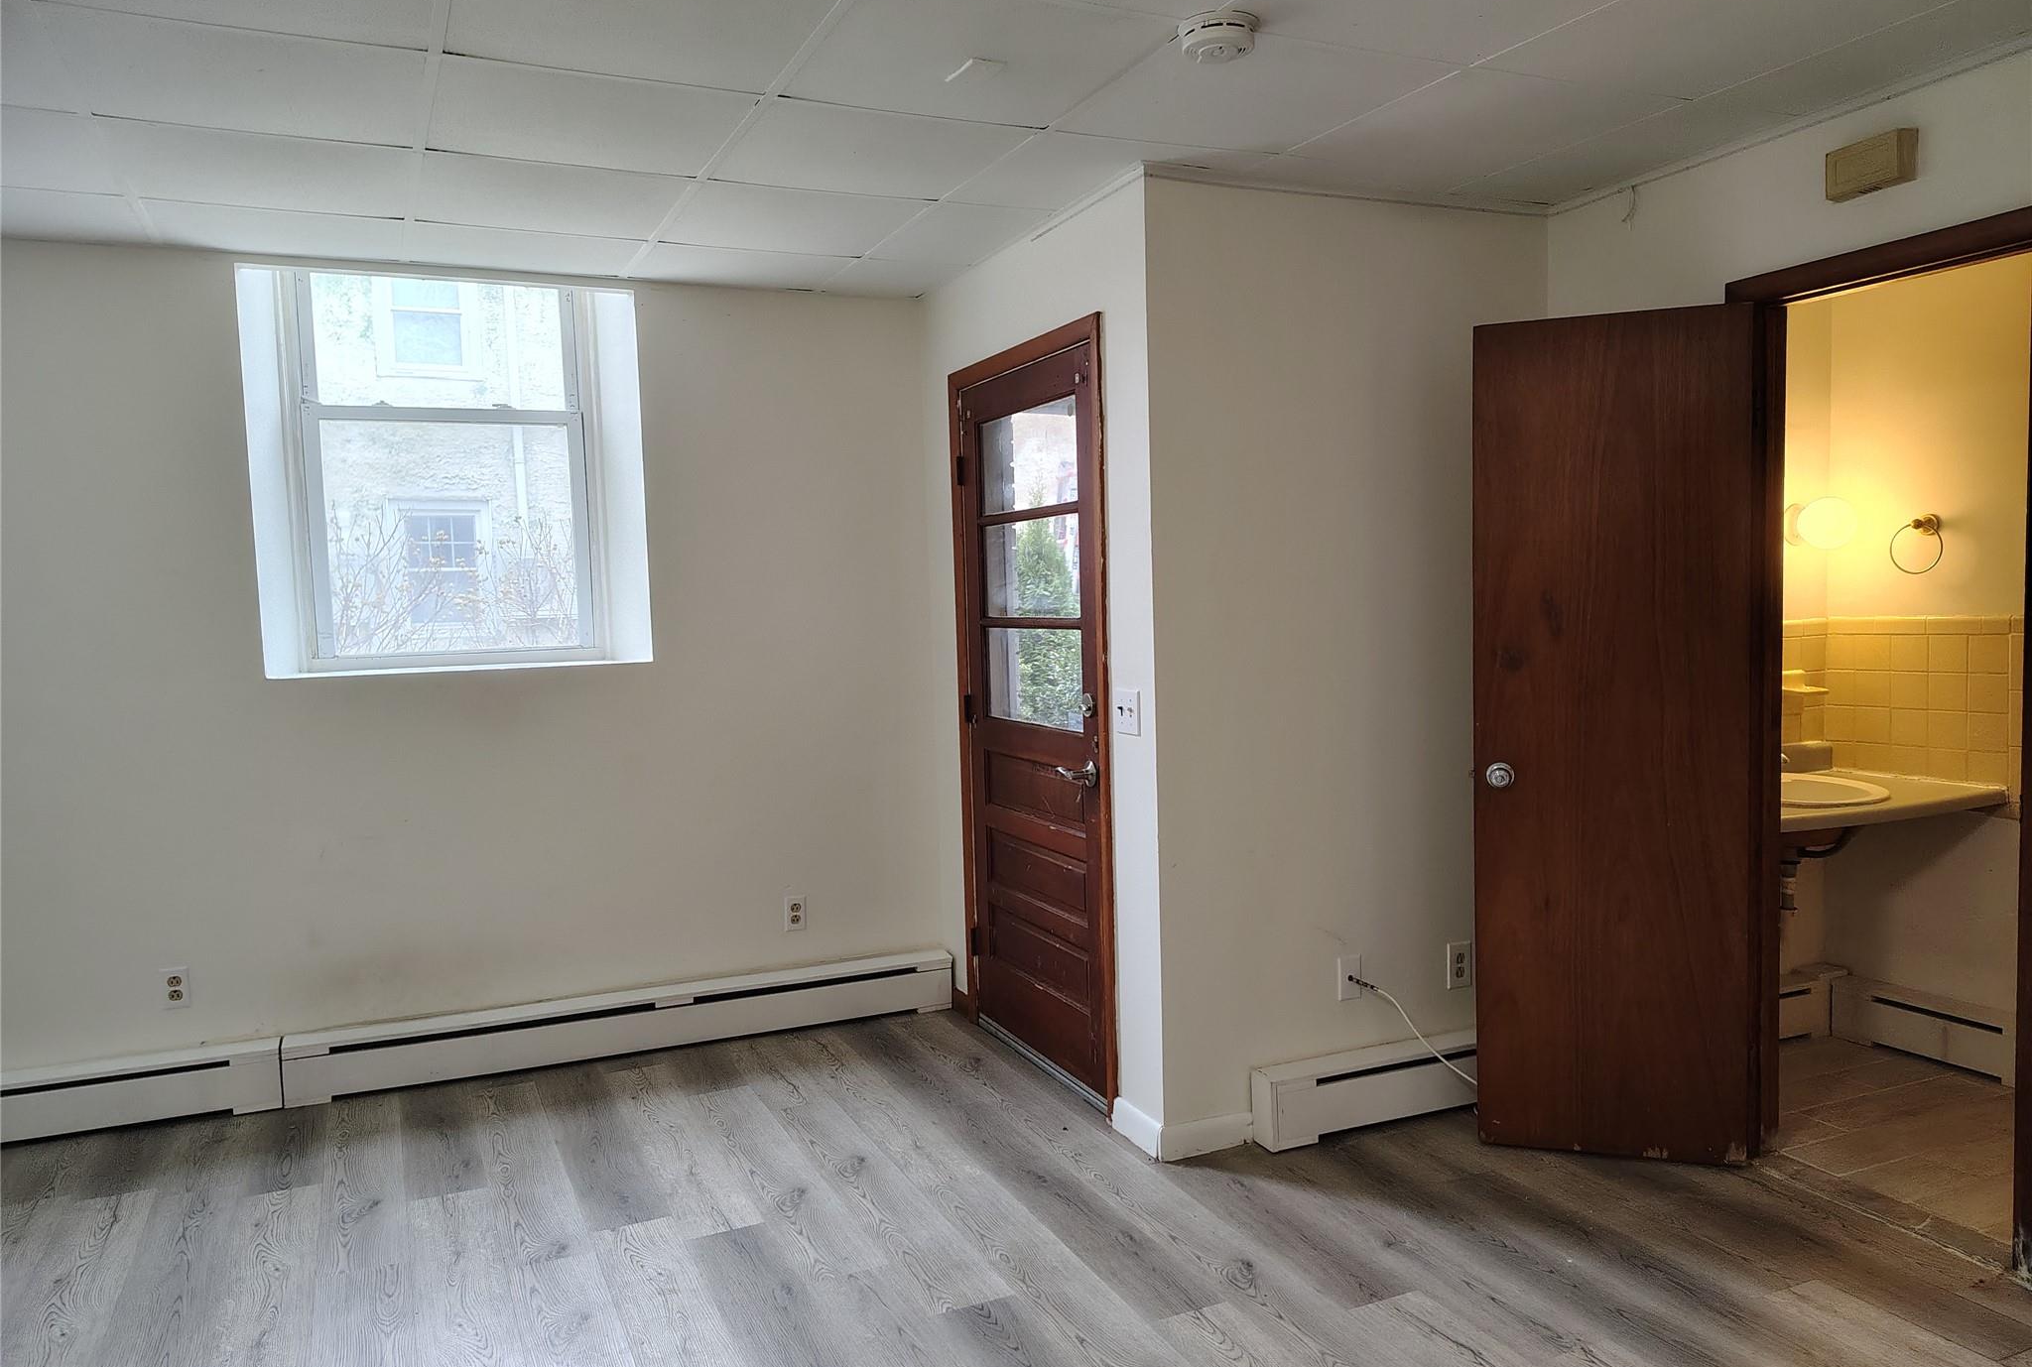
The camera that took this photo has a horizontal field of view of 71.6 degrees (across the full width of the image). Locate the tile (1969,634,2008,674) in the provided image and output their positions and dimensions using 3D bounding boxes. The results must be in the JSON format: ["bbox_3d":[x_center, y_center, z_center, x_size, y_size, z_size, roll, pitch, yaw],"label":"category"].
[{"bbox_3d":[2.691,-0.078,3.905,0.008,0.108,0.108,-3,4,-25],"label":"tile"}]

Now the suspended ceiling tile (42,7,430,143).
[{"bbox_3d":[-1.439,-1.135,2.650,0.603,0.018,0.600,-3,4,-25],"label":"suspended ceiling tile"}]

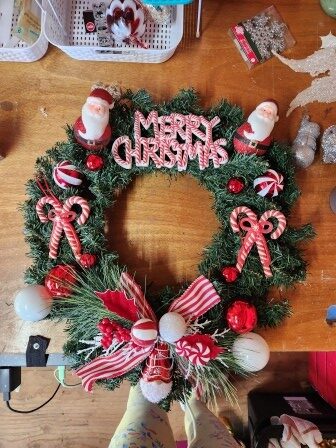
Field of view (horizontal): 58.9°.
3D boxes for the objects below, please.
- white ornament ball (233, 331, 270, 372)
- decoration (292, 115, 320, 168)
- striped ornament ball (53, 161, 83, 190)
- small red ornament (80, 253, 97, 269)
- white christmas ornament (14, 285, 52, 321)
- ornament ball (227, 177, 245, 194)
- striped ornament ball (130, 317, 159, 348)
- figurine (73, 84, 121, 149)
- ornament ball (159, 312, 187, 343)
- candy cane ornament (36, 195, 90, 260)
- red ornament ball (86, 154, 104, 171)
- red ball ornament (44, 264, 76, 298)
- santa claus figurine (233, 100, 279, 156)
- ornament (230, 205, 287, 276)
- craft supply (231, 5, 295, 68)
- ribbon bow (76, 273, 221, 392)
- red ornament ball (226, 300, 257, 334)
[{"bbox_3d":[0.168,0.259,0.600,0.073,0.073,0.073,0,85,0],"label":"white ornament ball"},{"bbox_3d":[0.311,-0.184,0.667,0.049,0.046,0.112,8,86,-1],"label":"decoration"},{"bbox_3d":[-0.206,-0.099,0.610,0.058,0.058,0.058,0,85,0],"label":"striped ornament ball"},{"bbox_3d":[-0.162,0.075,0.609,0.033,0.033,0.033,0,87,-1],"label":"small red ornament"},{"bbox_3d":[-0.275,0.161,0.610,0.073,0.073,0.073,0,85,0],"label":"white christmas ornament"},{"bbox_3d":[0.141,-0.079,0.622,0.035,0.035,0.035,0,87,-1],"label":"ornament ball"},{"bbox_3d":[-0.045,0.207,0.568,0.051,0.051,0.051,0,87,-1],"label":"striped ornament ball"},{"bbox_3d":[-0.144,-0.214,0.608,0.076,0.068,0.124,7,92,-1],"label":"figurine"},{"bbox_3d":[0.009,0.200,0.575,0.054,0.054,0.054,0,85,0],"label":"ornament ball"},{"bbox_3d":[-0.211,0.008,0.600,0.108,0.023,0.135,0,87,0],"label":"candy cane ornament"},{"bbox_3d":[-0.150,-0.127,0.616,0.035,0.035,0.035,0,87,-1],"label":"red ornament ball"},{"bbox_3d":[-0.218,0.115,0.605,0.062,0.062,0.062,0,85,0],"label":"red ball ornament"},{"bbox_3d":[0.182,-0.198,0.615,0.076,0.072,0.122,22,89,6],"label":"santa claus figurine"},{"bbox_3d":[0.182,0.037,0.600,0.110,0.023,0.144,6,87,0],"label":"ornament"},{"bbox_3d":[0.221,-0.440,0.701,0.129,0.012,0.103,-32,88,-3],"label":"craft supply"},{"bbox_3d":[-0.038,0.212,0.578,0.275,0.090,0.228,0,87,-1],"label":"ribbon bow"},{"bbox_3d":[0.147,0.186,0.593,0.059,0.059,0.059,0,87,-1],"label":"red ornament ball"}]

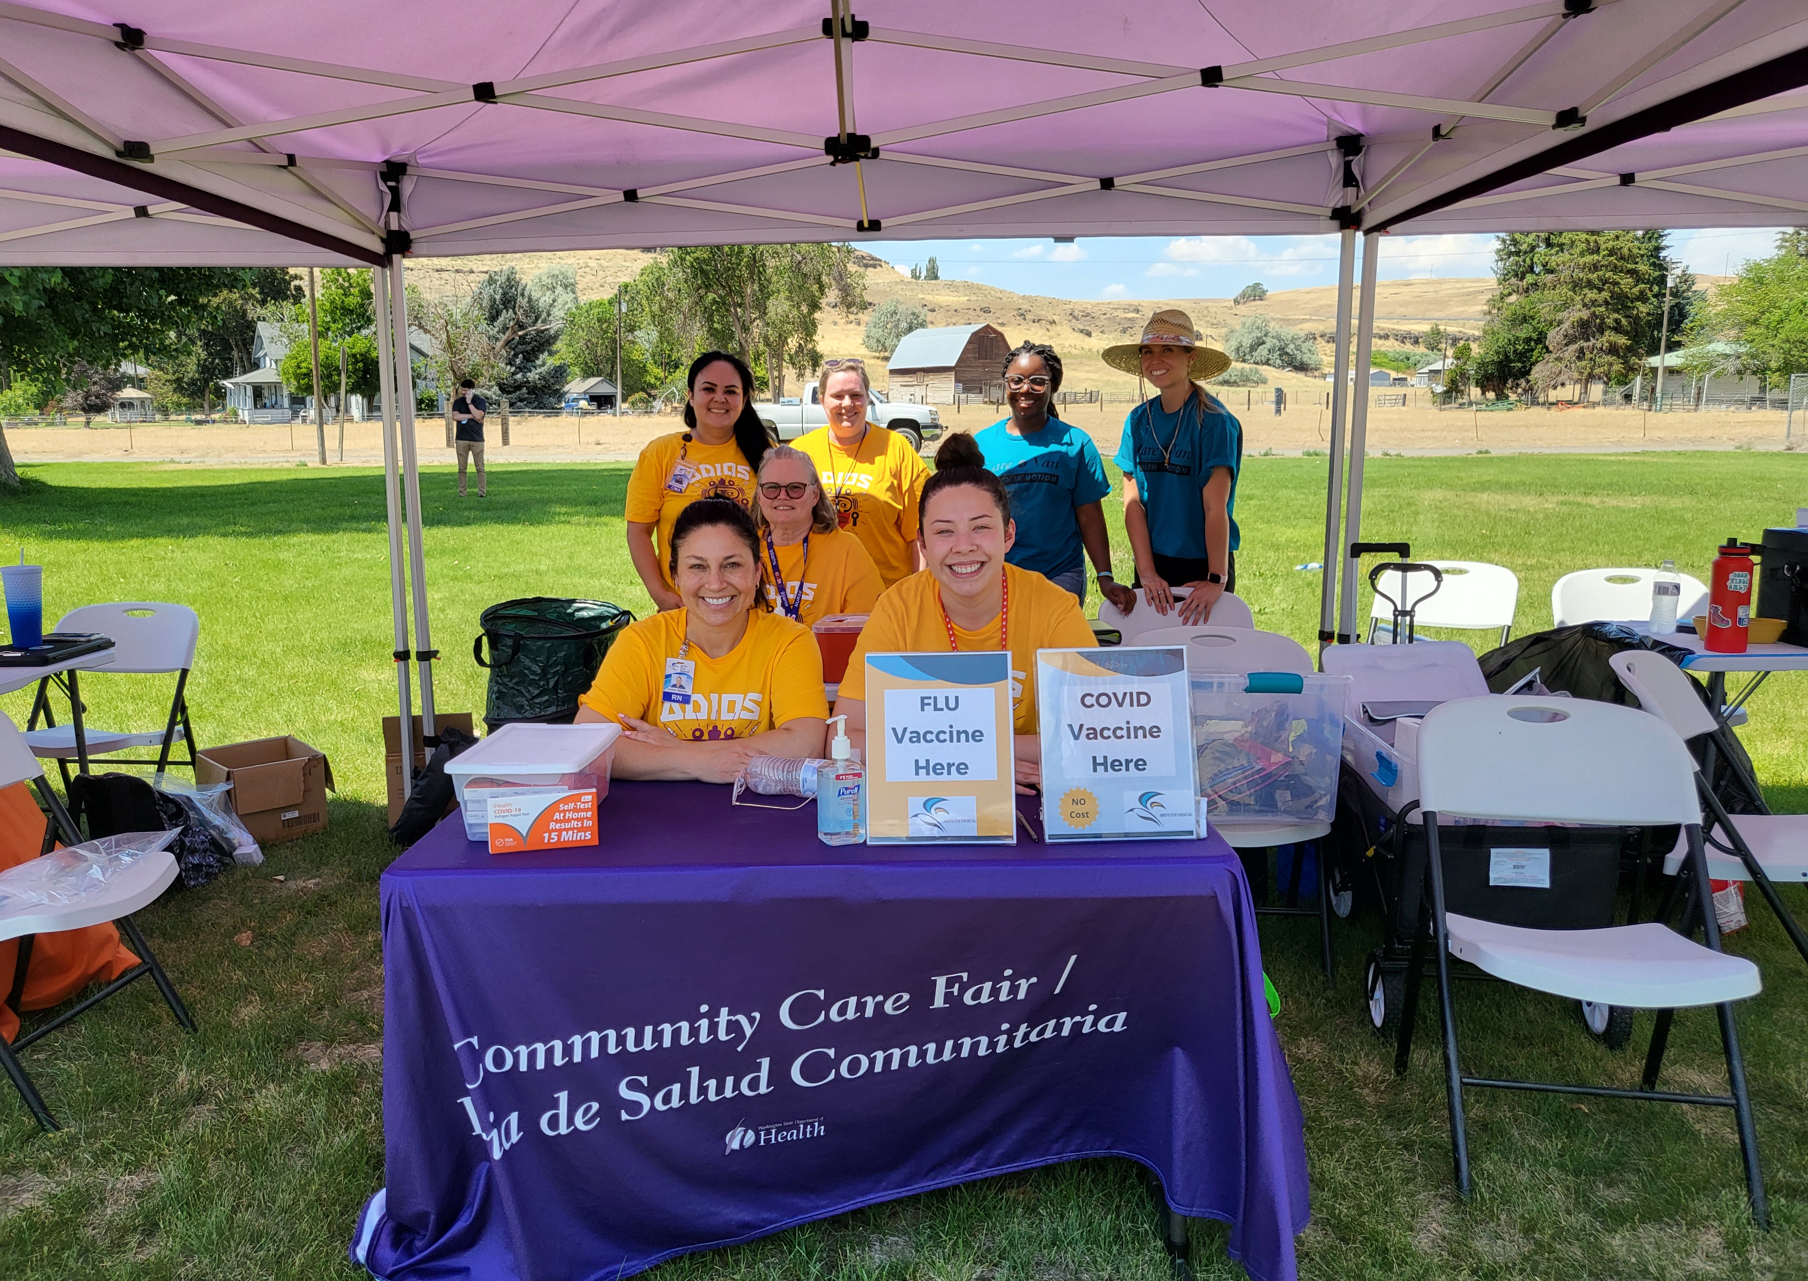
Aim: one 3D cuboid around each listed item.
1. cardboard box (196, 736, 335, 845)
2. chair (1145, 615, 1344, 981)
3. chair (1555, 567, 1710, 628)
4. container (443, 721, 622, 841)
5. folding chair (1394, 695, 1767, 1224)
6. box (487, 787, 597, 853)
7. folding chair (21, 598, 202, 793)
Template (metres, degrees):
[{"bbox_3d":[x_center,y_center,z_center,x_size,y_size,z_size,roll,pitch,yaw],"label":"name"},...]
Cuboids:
[{"bbox_3d":[-2.084,0.489,4.446,0.300,0.250,0.320,-9,14,-43],"label":"cardboard box"},{"bbox_3d":[0.775,0.404,3.248,0.485,0.830,0.530,1,10,5],"label":"chair"},{"bbox_3d":[2.500,0.207,4.668,0.485,0.810,0.520,3,10,17],"label":"chair"},{"bbox_3d":[-0.570,0.219,2.140,0.205,0.122,0.315,0,9,0],"label":"container"},{"bbox_3d":[1.220,0.542,2.454,0.485,0.830,0.530,1,10,8],"label":"folding chair"},{"bbox_3d":[-0.530,0.268,2.005,0.160,0.084,0.023,-2,2,-14],"label":"box"},{"bbox_3d":[-2.510,0.296,4.136,0.485,0.810,0.520,1,10,8],"label":"folding chair"}]

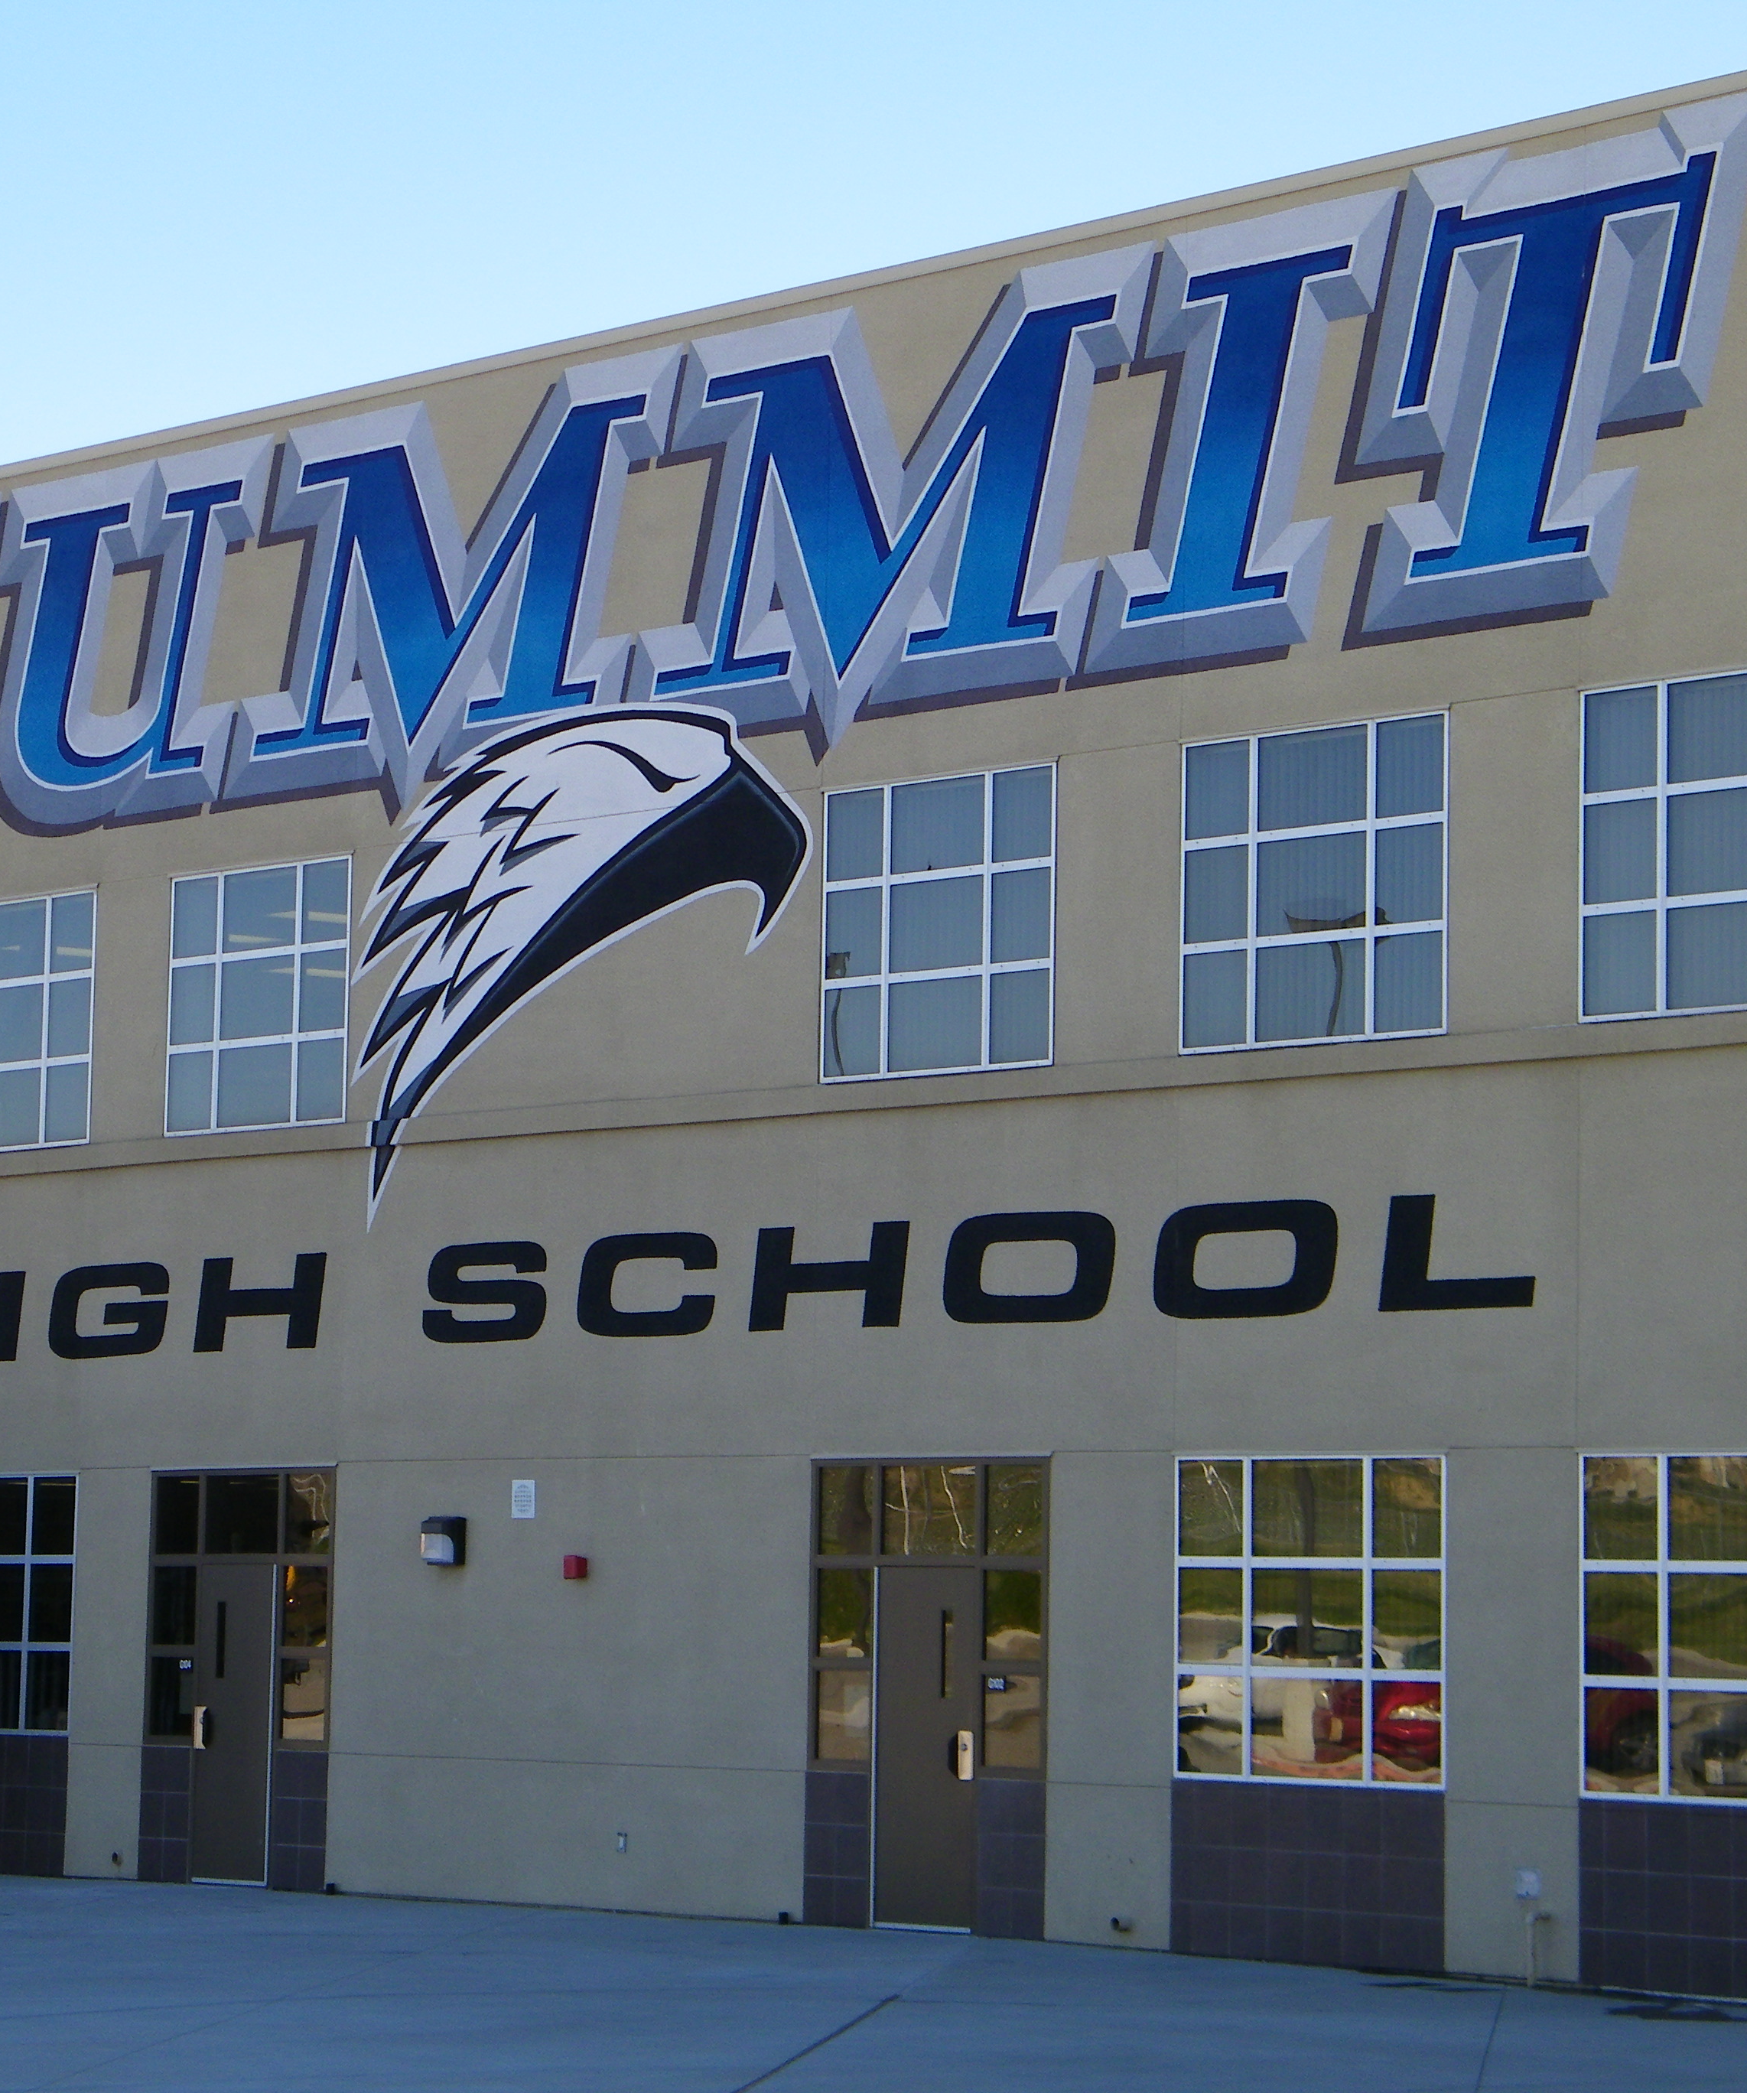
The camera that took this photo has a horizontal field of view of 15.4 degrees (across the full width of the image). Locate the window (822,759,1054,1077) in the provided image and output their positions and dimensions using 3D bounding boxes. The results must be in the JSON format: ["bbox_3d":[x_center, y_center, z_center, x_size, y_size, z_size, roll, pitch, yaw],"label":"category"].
[{"bbox_3d":[0.411,-0.710,38.564,0.100,1.774,2.115,5,-7,-41],"label":"window"}]

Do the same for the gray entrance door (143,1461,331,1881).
[{"bbox_3d":[-4.245,4.246,43.410,0.120,2.792,2.131,5,-7,-41],"label":"gray entrance door"}]

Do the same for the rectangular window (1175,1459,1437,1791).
[{"bbox_3d":[2.441,3.199,35.797,0.100,1.814,2.115,5,-7,-41],"label":"rectangular window"}]

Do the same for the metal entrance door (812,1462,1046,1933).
[{"bbox_3d":[0.346,3.841,38.157,0.120,2.789,2.131,5,-7,-41],"label":"metal entrance door"}]

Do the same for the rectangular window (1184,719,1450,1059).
[{"bbox_3d":[2.491,-0.893,36.184,0.100,1.774,2.115,5,-7,-41],"label":"rectangular window"}]

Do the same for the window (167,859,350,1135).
[{"bbox_3d":[-4.146,-0.309,43.778,0.100,1.774,2.115,5,-7,-41],"label":"window"}]

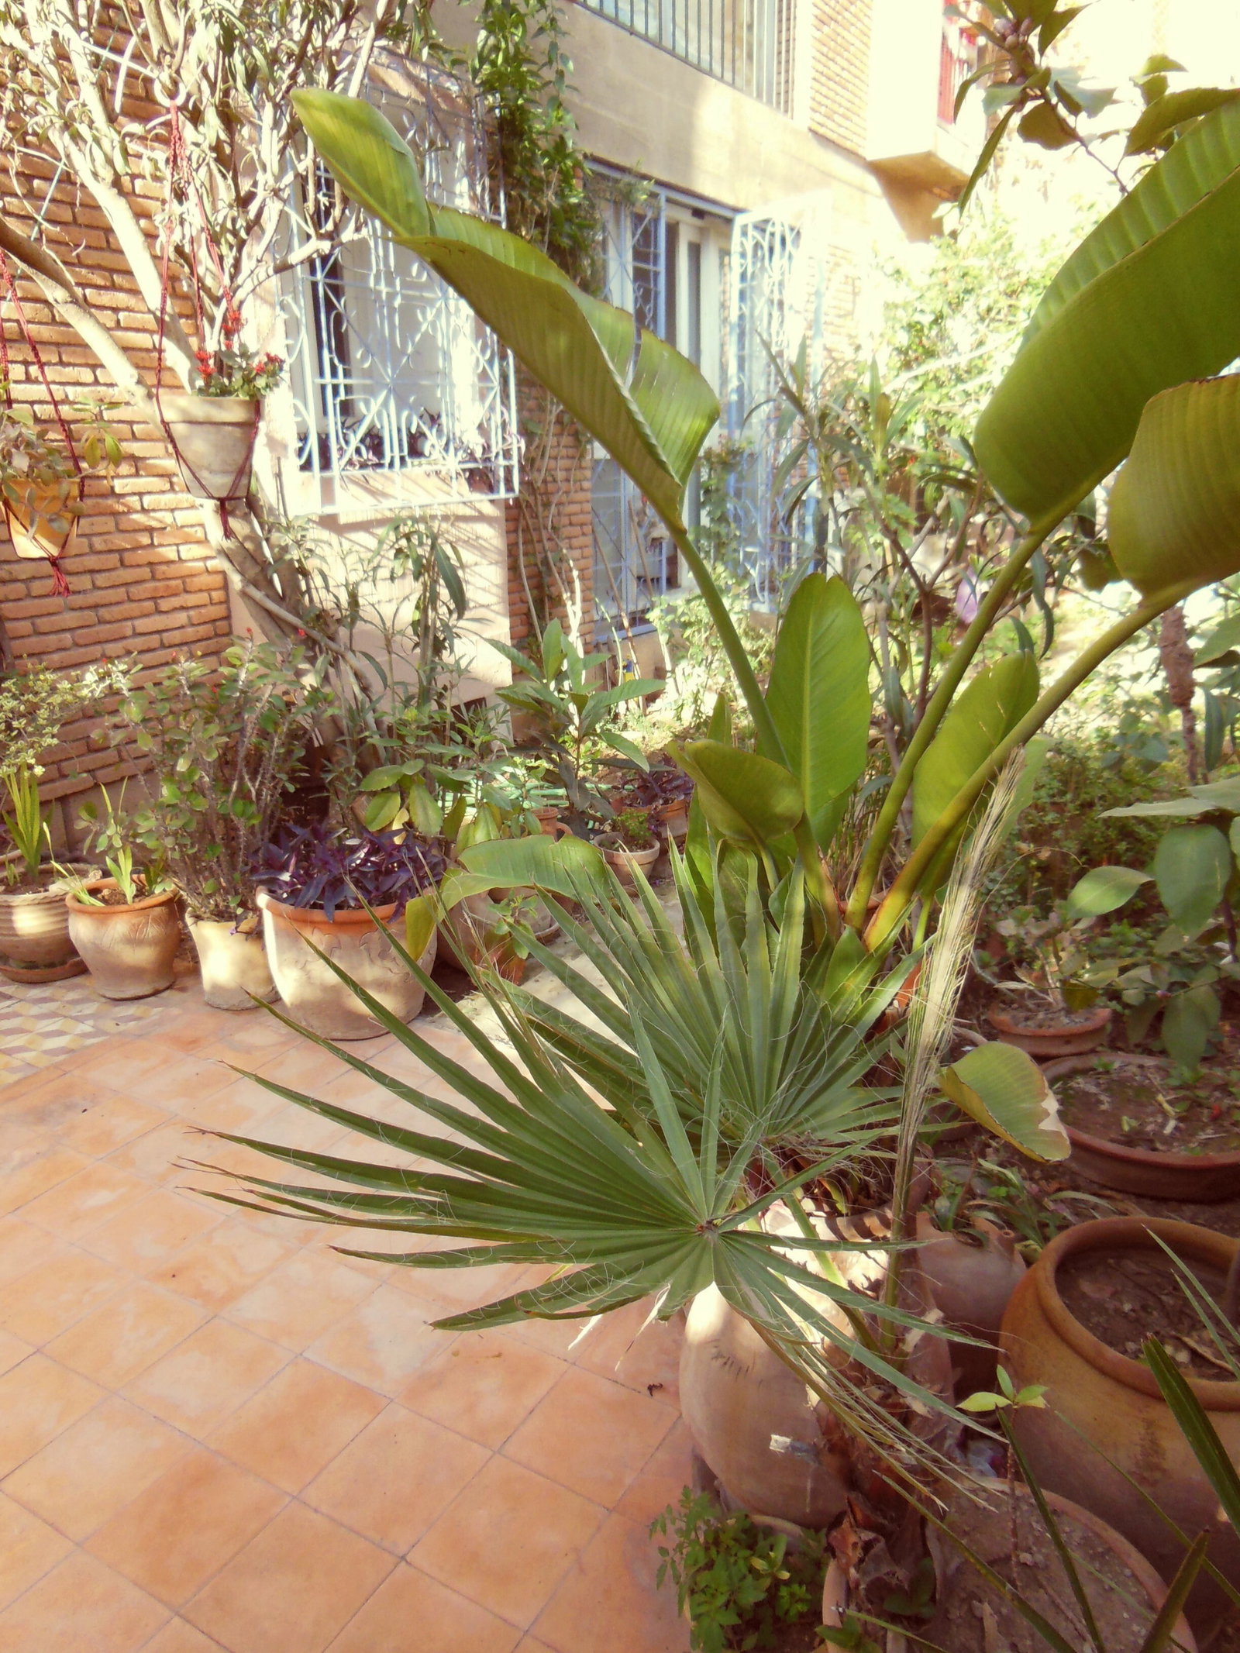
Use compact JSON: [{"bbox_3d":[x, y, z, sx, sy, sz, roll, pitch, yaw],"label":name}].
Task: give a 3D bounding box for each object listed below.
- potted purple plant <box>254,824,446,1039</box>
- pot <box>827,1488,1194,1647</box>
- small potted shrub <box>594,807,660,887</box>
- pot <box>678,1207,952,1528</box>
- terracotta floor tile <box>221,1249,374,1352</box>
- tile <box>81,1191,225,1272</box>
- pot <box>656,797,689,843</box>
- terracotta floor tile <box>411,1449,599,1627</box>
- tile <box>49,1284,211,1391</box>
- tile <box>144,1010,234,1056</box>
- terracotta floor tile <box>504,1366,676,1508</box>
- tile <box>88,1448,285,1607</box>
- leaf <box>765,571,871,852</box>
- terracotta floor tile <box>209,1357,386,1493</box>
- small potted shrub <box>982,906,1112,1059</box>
[{"bbox_3d":[-0.691,0.252,3.050,0.480,0.490,0.480,-7,18,-13],"label":"potted purple plant"},{"bbox_3d":[0.378,0.898,1.184,0.346,0.280,0.346,-2,17,1],"label":"pot"},{"bbox_3d":[0.026,0.068,3.894,0.215,0.245,0.215,-2,17,0],"label":"small potted shrub"},{"bbox_3d":[0.266,0.735,1.639,0.368,0.365,0.368,-2,17,1],"label":"pot"},{"bbox_3d":[-0.549,0.824,2.065,0.199,0.015,0.199,8,21,31],"label":"terracotta floor tile"},{"bbox_3d":[-0.889,0.778,2.276,0.200,0.015,0.200,8,21,31],"label":"tile"},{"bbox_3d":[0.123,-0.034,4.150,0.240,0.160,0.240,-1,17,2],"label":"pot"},{"bbox_3d":[-0.146,0.951,1.594,0.199,0.015,0.199,8,21,31],"label":"terracotta floor tile"},{"bbox_3d":[-0.824,0.857,2.008,0.199,0.015,0.199,8,21,31],"label":"tile"},{"bbox_3d":[-1.082,0.534,3.065,0.200,0.015,0.200,8,21,31],"label":"tile"},{"bbox_3d":[-0.044,0.905,1.774,0.200,0.014,0.200,8,21,31],"label":"terracotta floor tile"},{"bbox_3d":[-0.595,0.971,1.658,0.200,0.014,0.200,8,21,31],"label":"tile"},{"bbox_3d":[0.435,-0.251,2.620,0.235,0.600,0.130,1,17,9],"label":"leaf"},{"bbox_3d":[-0.489,0.913,1.819,0.200,0.014,0.200,8,21,31],"label":"terracotta floor tile"},{"bbox_3d":[0.985,0.335,2.704,0.300,0.310,0.300,4,19,20],"label":"small potted shrub"}]

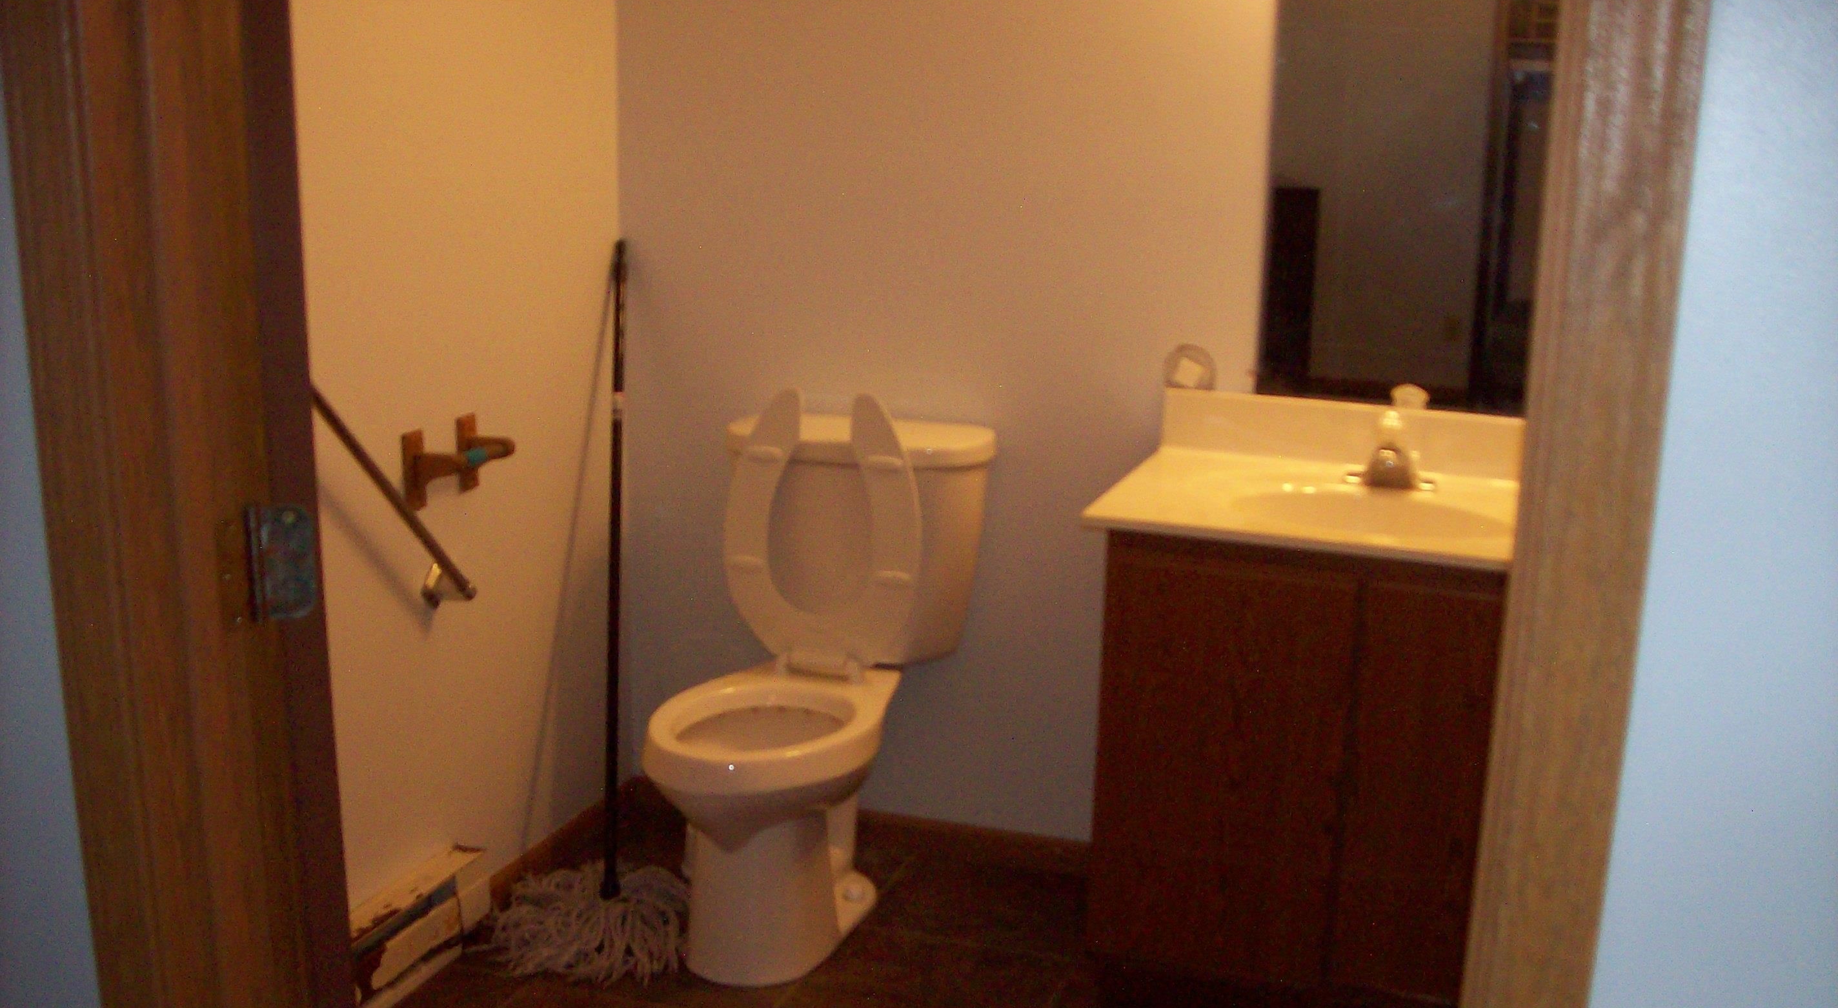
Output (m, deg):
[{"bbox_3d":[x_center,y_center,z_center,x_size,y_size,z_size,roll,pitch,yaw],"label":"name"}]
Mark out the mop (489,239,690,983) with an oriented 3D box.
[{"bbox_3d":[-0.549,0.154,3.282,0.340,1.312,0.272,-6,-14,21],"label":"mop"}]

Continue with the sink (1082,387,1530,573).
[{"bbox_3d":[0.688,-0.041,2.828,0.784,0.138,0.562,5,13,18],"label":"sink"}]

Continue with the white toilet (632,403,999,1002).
[{"bbox_3d":[-0.179,0.279,3.132,0.489,0.890,0.678,5,13,18],"label":"white toilet"}]

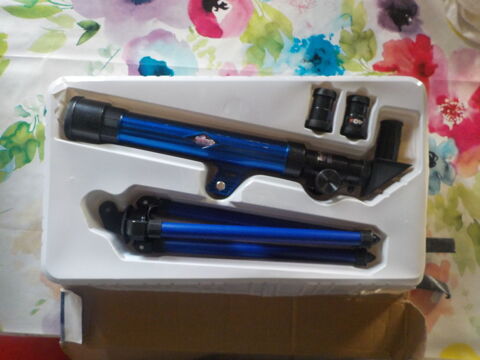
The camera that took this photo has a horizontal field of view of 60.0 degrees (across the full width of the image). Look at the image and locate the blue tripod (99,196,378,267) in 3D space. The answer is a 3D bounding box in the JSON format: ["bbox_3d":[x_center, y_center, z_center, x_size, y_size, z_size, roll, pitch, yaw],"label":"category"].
[{"bbox_3d":[0.000,0.062,0.499,0.335,0.055,0.068,3,84,0],"label":"blue tripod"}]

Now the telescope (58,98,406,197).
[{"bbox_3d":[-0.002,-0.041,0.503,0.418,0.050,0.130,10,84,1],"label":"telescope"}]

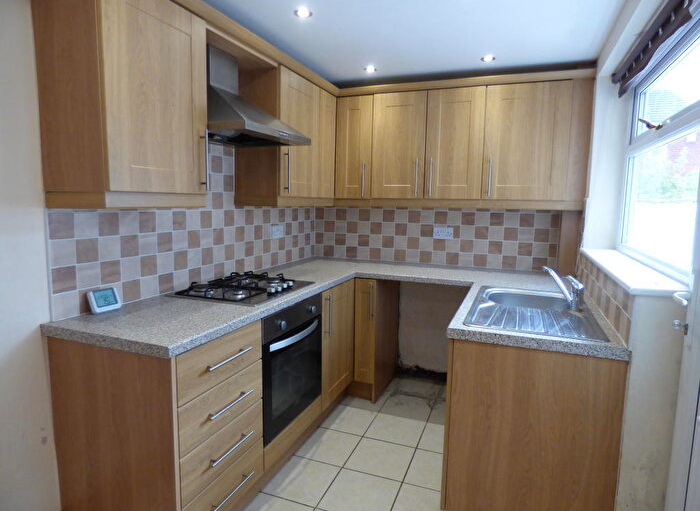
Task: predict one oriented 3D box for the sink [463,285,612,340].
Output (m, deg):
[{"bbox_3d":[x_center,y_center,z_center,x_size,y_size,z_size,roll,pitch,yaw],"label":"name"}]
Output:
[{"bbox_3d":[0.808,0.305,1.819,0.490,0.155,0.810,3,7,21],"label":"sink"}]

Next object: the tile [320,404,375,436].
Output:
[{"bbox_3d":[-0.005,1.025,2.524,0.296,0.010,0.300,3,7,21],"label":"tile"}]

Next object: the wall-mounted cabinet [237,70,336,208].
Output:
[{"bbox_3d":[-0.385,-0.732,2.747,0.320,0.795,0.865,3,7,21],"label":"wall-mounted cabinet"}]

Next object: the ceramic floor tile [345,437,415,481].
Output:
[{"bbox_3d":[0.163,1.075,2.136,0.304,0.010,0.305,3,7,21],"label":"ceramic floor tile"}]

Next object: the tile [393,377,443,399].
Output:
[{"bbox_3d":[0.516,1.005,3.047,0.311,0.010,0.305,4,7,22],"label":"tile"}]

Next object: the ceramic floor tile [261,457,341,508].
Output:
[{"bbox_3d":[-0.241,1.117,2.014,0.311,0.010,0.311,4,7,22],"label":"ceramic floor tile"}]

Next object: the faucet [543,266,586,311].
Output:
[{"bbox_3d":[0.967,0.143,1.837,0.185,0.185,0.055,6,9,38],"label":"faucet"}]

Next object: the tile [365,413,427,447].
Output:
[{"bbox_3d":[0.285,1.070,2.477,0.311,0.010,0.311,4,7,22],"label":"tile"}]

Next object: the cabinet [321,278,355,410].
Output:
[{"bbox_3d":[-0.336,0.518,2.665,0.580,0.715,0.495,4,7,22],"label":"cabinet"}]

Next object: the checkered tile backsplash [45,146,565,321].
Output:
[{"bbox_3d":[0.173,-0.204,2.095,1.890,0.781,2.135,3,7,21],"label":"checkered tile backsplash"}]

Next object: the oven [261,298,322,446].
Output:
[{"bbox_3d":[-0.526,0.529,2.162,0.565,0.610,0.600,3,7,21],"label":"oven"}]

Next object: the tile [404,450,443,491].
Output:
[{"bbox_3d":[0.459,1.121,2.072,0.311,0.010,0.311,4,7,22],"label":"tile"}]

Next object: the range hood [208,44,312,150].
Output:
[{"bbox_3d":[-0.560,-0.797,2.032,0.509,0.441,0.595,4,7,22],"label":"range hood"}]

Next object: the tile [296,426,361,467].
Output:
[{"bbox_3d":[-0.116,1.058,2.245,0.296,0.010,0.305,3,7,21],"label":"tile"}]

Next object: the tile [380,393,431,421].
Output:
[{"bbox_3d":[0.401,1.037,2.764,0.311,0.010,0.311,4,7,22],"label":"tile"}]

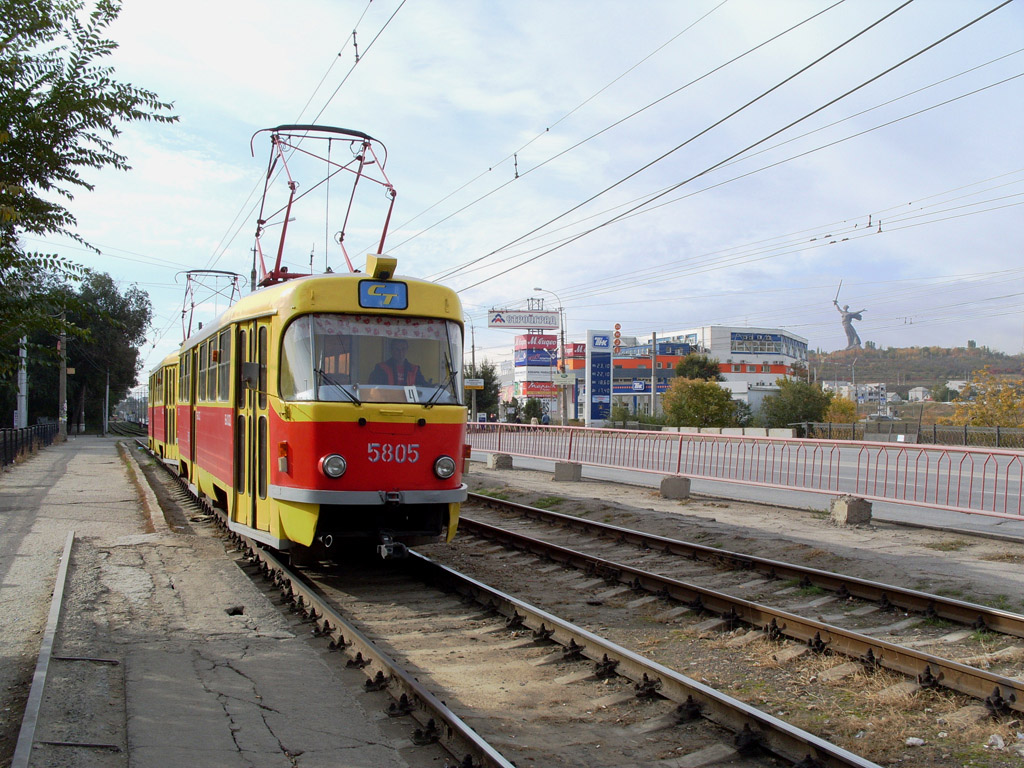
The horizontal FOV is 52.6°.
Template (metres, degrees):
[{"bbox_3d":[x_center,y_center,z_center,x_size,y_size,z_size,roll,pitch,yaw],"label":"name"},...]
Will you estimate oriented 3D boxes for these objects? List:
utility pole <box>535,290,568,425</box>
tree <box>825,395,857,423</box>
[{"bbox_3d":[3.166,-2.004,83.000,2.700,11.600,0.450,2,-2,-22],"label":"utility pole"},{"bbox_3d":[25.304,2.395,80.000,3.100,3.200,3.100,2,-2,-22],"label":"tree"}]

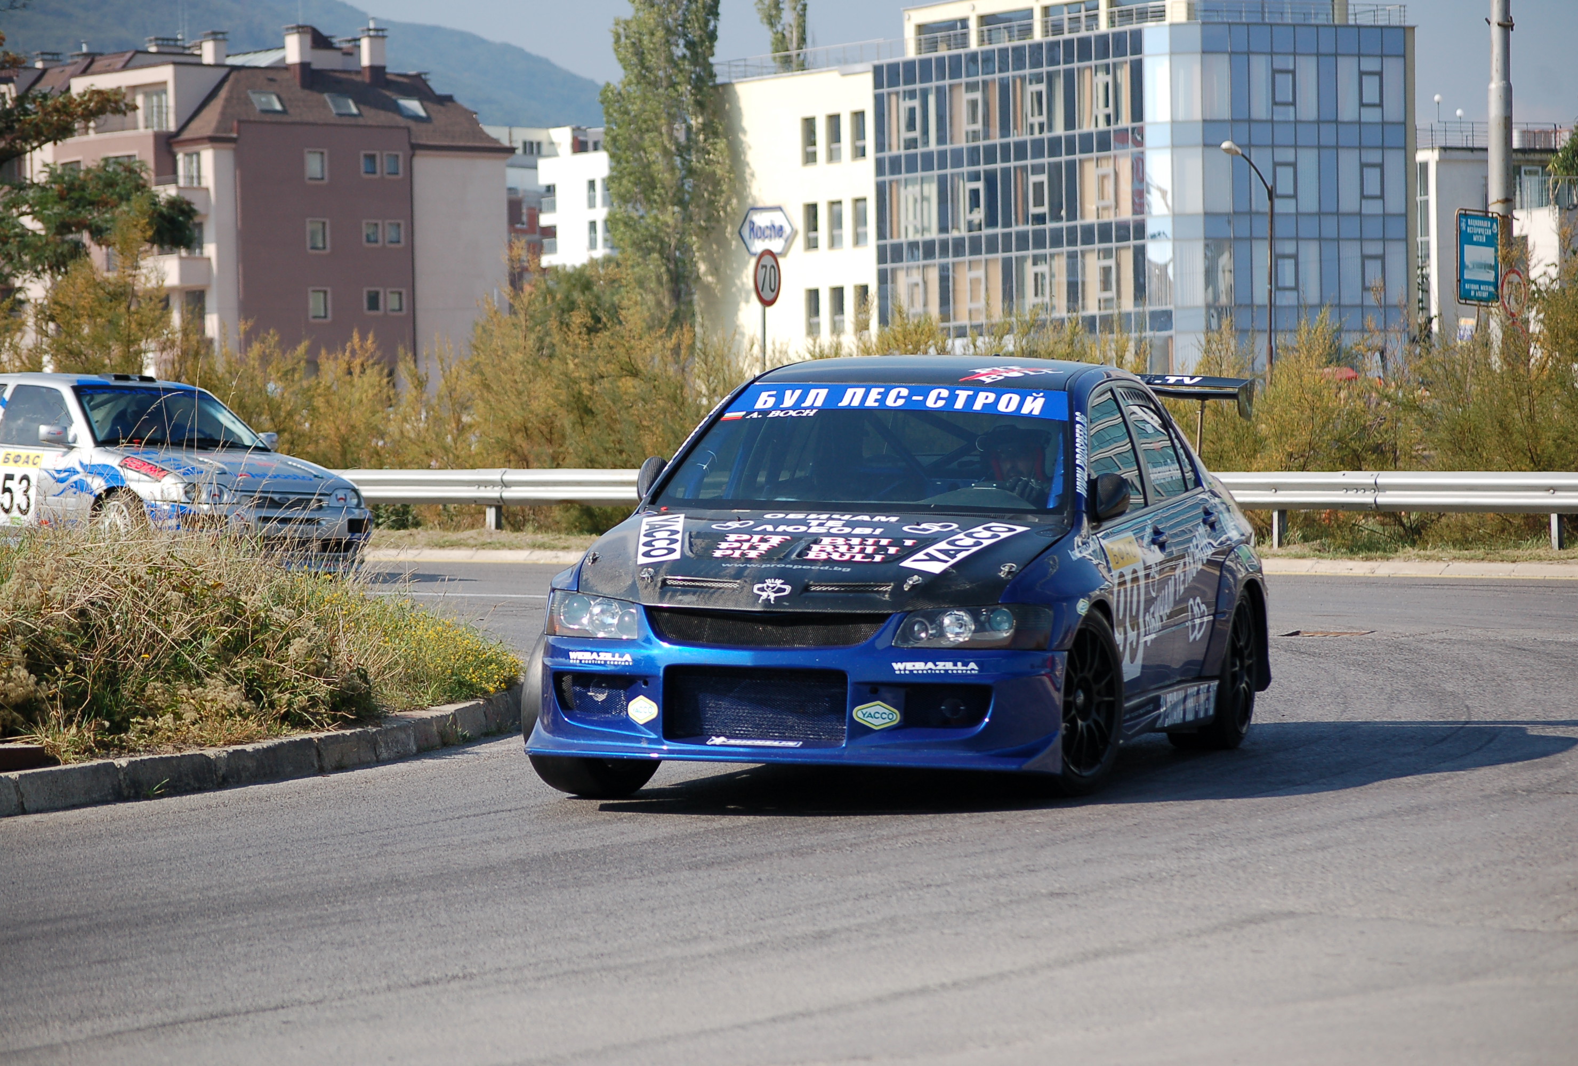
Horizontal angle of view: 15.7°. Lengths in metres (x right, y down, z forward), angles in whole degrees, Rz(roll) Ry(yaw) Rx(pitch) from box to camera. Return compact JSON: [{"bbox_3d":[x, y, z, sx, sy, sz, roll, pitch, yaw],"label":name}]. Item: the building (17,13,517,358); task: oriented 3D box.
[{"bbox_3d":[-22.405,-11.758,242.195,14.500,17.500,17.000,-1,-1,-35],"label":"building"}]

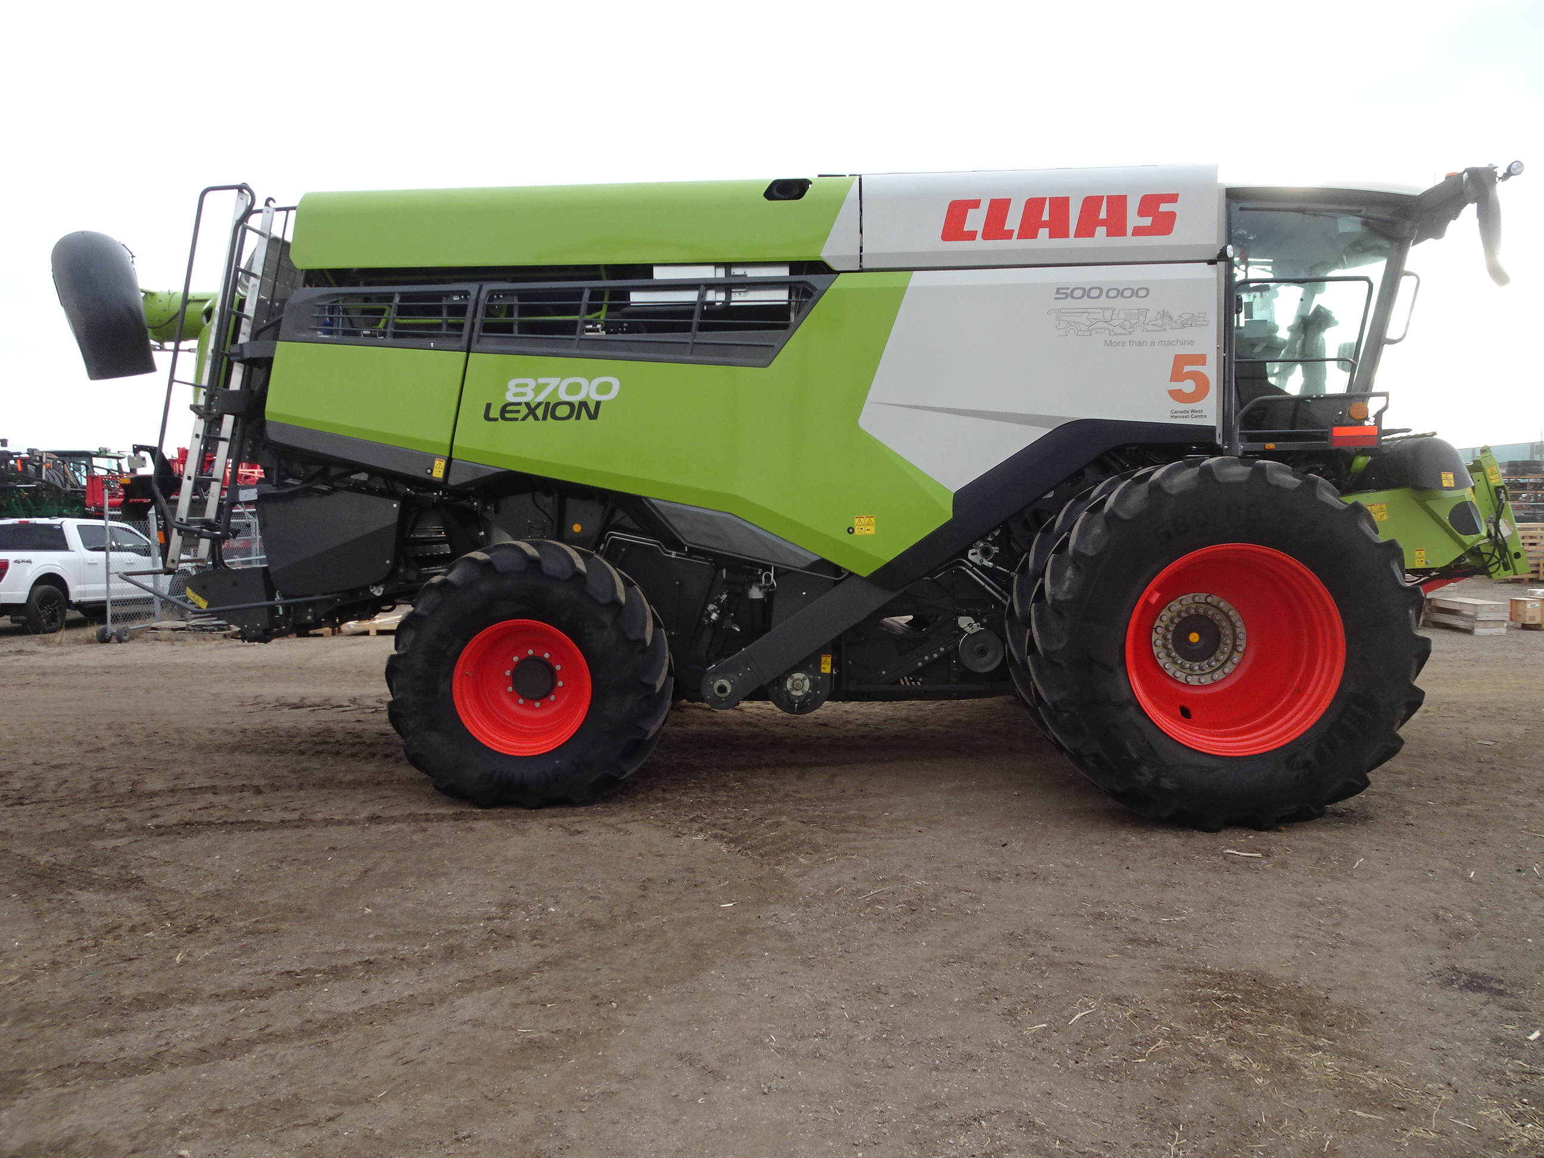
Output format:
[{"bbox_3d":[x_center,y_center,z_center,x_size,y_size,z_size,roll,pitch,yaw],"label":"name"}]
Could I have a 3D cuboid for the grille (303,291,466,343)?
[{"bbox_3d":[-2.413,-1.637,6.697,1.090,0.350,0.100,0,2,4],"label":"grille"}]

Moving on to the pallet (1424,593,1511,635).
[{"bbox_3d":[11.700,0.646,18.040,0.560,0.490,1.800,0,2,10],"label":"pallet"}]

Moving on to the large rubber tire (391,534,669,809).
[{"bbox_3d":[-1.478,0.570,6.575,1.660,1.590,0.600,0,2,-2],"label":"large rubber tire"}]

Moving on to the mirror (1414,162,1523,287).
[{"bbox_3d":[4.080,-2.030,6.300,0.420,0.680,0.600,0,2,4],"label":"mirror"}]

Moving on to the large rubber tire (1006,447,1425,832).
[{"bbox_3d":[2.469,0.315,6.267,2.040,1.980,1.360,0,2,4],"label":"large rubber tire"}]

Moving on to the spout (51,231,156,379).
[{"bbox_3d":[-5.560,-2.280,8.900,0.760,1.180,0.600,0,2,3],"label":"spout"}]

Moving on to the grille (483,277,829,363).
[{"bbox_3d":[-0.765,-1.560,6.575,2.150,0.530,0.120,0,2,4],"label":"grille"}]

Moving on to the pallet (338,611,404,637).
[{"bbox_3d":[-6.650,0.800,17.900,1.100,0.220,1.100,0,2,0],"label":"pallet"}]

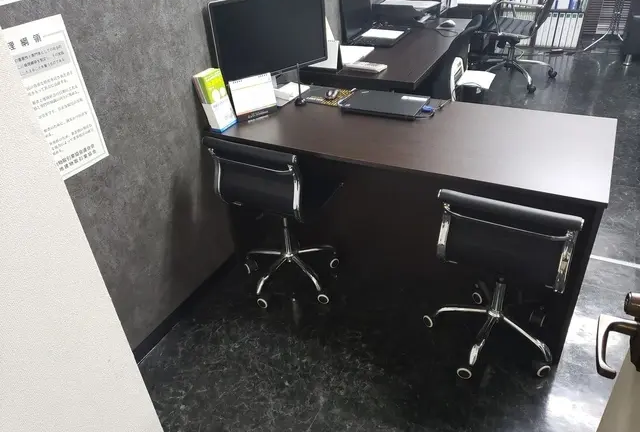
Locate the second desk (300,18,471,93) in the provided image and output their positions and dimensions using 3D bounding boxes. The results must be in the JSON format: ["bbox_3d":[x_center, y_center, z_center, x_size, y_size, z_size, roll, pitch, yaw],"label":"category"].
[{"bbox_3d":[0.567,-0.883,3.448,0.680,0.713,1.660,11,35,23],"label":"second desk"}]

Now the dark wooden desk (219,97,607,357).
[{"bbox_3d":[0.366,-0.055,2.165,1.515,0.713,0.750,13,36,25],"label":"dark wooden desk"}]

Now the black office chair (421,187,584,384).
[{"bbox_3d":[0.647,0.174,1.718,0.520,0.770,0.540,13,36,25],"label":"black office chair"}]

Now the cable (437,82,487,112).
[{"bbox_3d":[0.683,-0.566,2.305,0.170,0.100,0.350,13,36,25],"label":"cable"}]

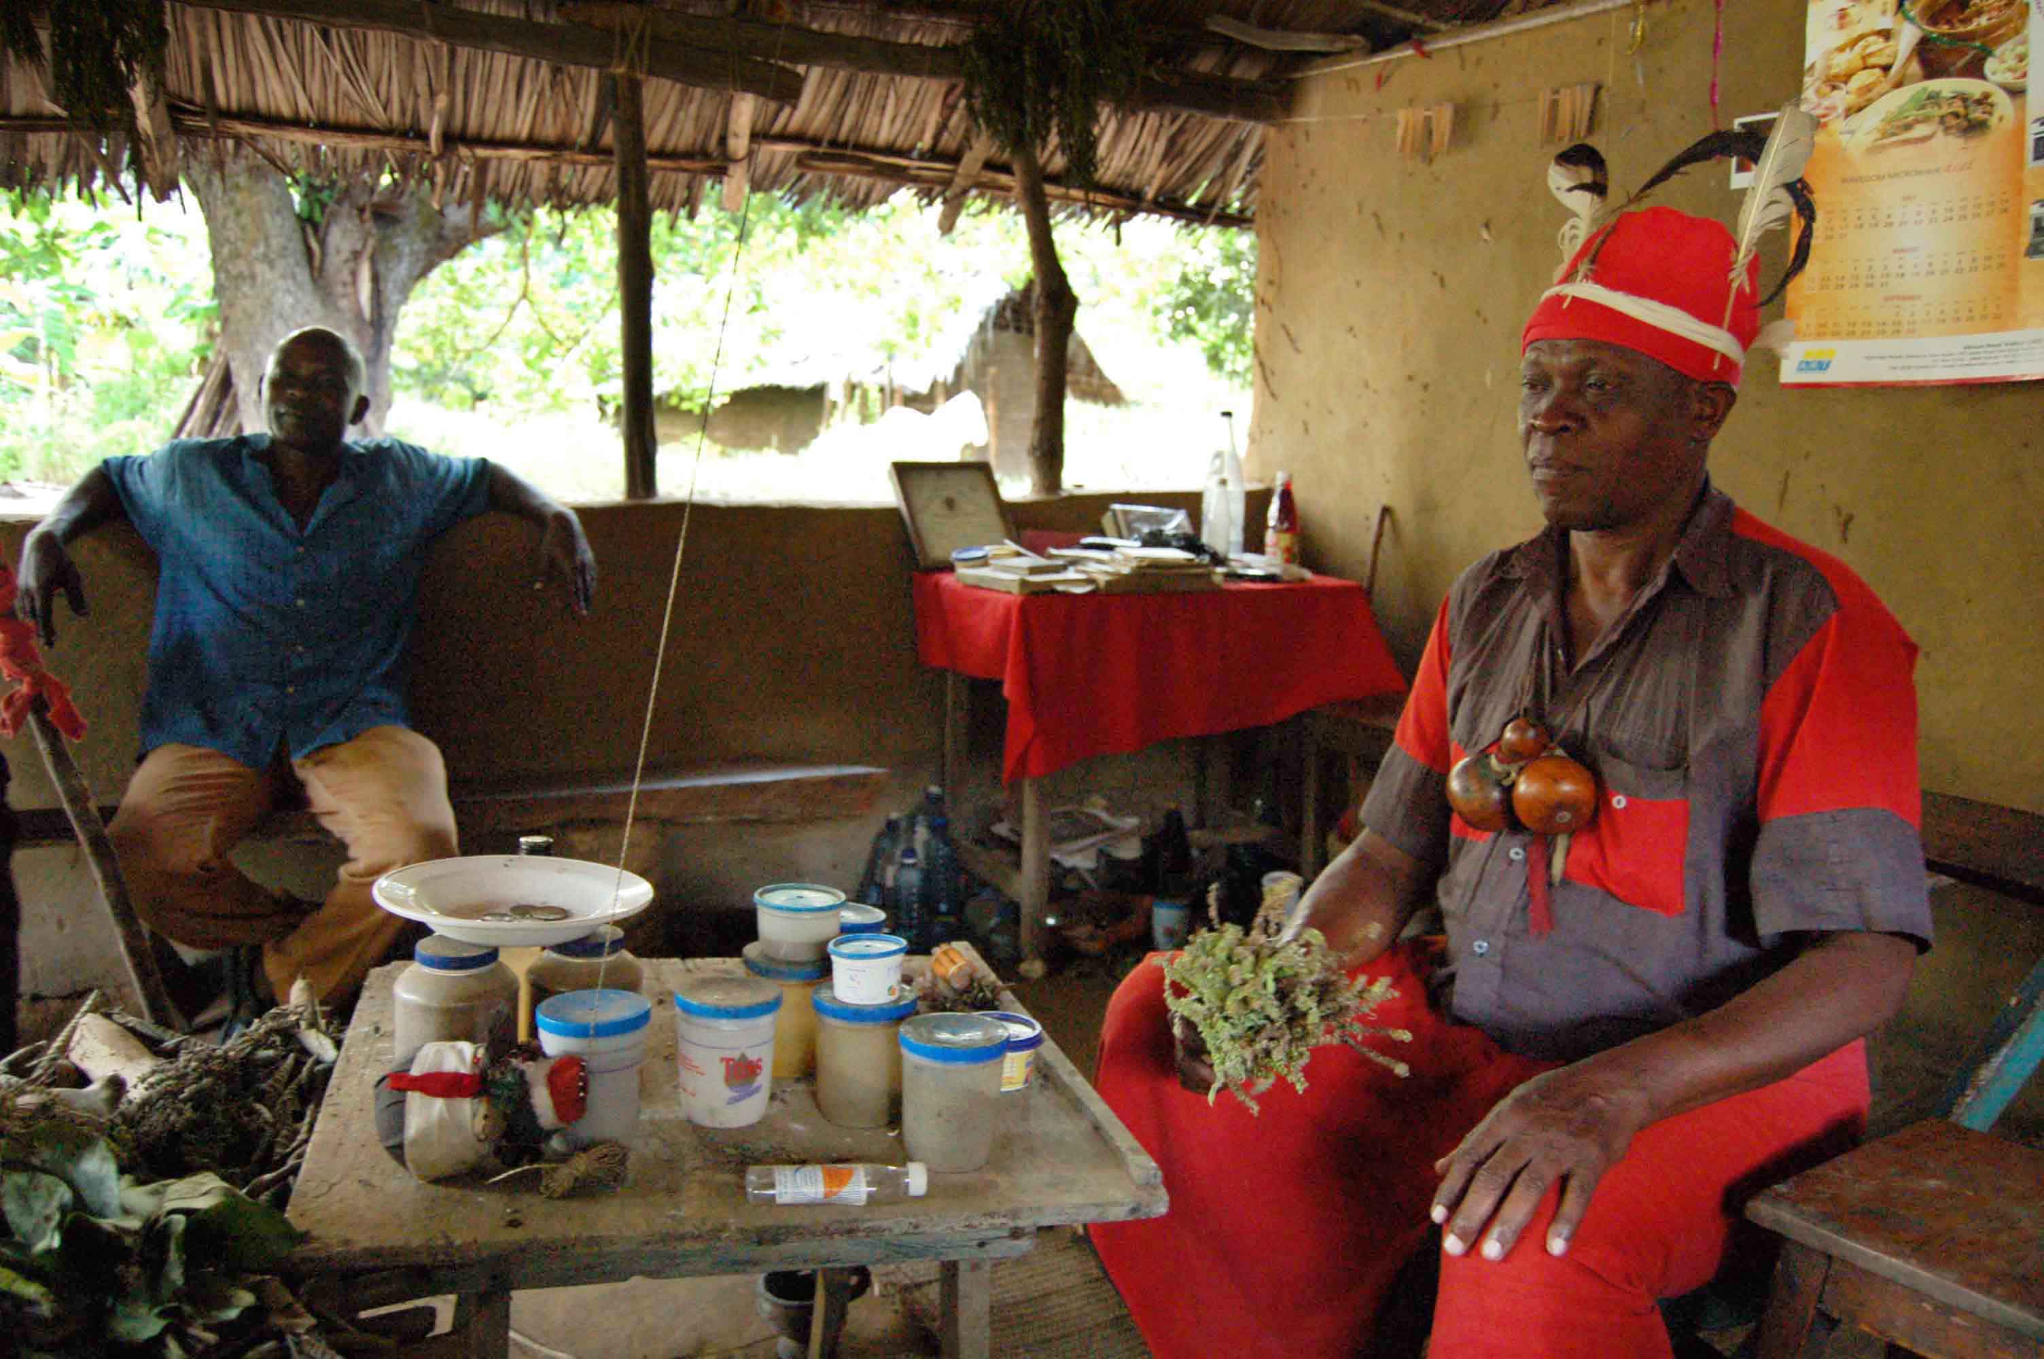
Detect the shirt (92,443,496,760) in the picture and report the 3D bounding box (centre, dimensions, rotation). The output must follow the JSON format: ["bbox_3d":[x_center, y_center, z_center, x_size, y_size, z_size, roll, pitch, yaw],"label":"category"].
[{"bbox_3d":[-1.330,-0.155,2.800,0.700,0.590,0.300,-3,1,-23],"label":"shirt"}]

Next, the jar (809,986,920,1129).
[{"bbox_3d":[-0.126,0.303,1.243,0.085,0.099,0.085,-1,6,-6],"label":"jar"}]

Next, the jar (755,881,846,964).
[{"bbox_3d":[-0.196,0.216,1.359,0.082,0.052,0.082,-1,6,-8],"label":"jar"}]

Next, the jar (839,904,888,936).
[{"bbox_3d":[-0.198,0.319,1.682,0.100,0.122,0.100,0,6,0],"label":"jar"}]

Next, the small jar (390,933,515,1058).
[{"bbox_3d":[-0.482,0.285,1.312,0.101,0.121,0.101,-2,6,-20],"label":"small jar"}]

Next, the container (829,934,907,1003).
[{"bbox_3d":[-0.123,0.234,1.233,0.065,0.041,0.065,0,6,0],"label":"container"}]

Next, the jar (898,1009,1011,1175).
[{"bbox_3d":[-0.051,0.314,1.163,0.084,0.096,0.084,0,6,-2],"label":"jar"}]

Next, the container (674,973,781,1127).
[{"bbox_3d":[-0.237,0.303,1.244,0.085,0.099,0.085,0,6,0],"label":"container"}]

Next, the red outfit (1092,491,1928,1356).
[{"bbox_3d":[0.370,0.294,1.370,0.620,0.920,0.680,-4,7,-32],"label":"red outfit"}]

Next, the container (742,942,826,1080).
[{"bbox_3d":[-0.202,0.292,1.355,0.086,0.099,0.086,-1,6,-8],"label":"container"}]

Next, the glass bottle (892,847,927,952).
[{"bbox_3d":[-0.229,0.454,3.120,0.066,0.215,0.066,0,6,0],"label":"glass bottle"}]

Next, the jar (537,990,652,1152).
[{"bbox_3d":[-0.390,0.352,1.378,0.101,0.122,0.101,0,6,0],"label":"jar"}]

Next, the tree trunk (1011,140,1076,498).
[{"bbox_3d":[0.051,-0.860,3.650,0.130,0.880,0.110,-3,6,0],"label":"tree trunk"}]

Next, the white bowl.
[{"bbox_3d":[-0.492,0.226,1.494,0.268,0.042,0.268,0,6,0],"label":"white bowl"}]

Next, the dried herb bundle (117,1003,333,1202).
[{"bbox_3d":[-0.745,0.395,1.430,0.210,0.140,0.220,0,6,0],"label":"dried herb bundle"}]

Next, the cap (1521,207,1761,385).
[{"bbox_3d":[0.521,-0.323,1.290,0.205,0.140,0.175,8,2,-29],"label":"cap"}]

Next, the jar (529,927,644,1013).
[{"bbox_3d":[-0.389,0.284,1.371,0.100,0.112,0.100,-2,6,-16],"label":"jar"}]

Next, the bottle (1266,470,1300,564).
[{"bbox_3d":[0.588,-0.360,3.450,0.070,0.225,0.070,0,6,0],"label":"bottle"}]

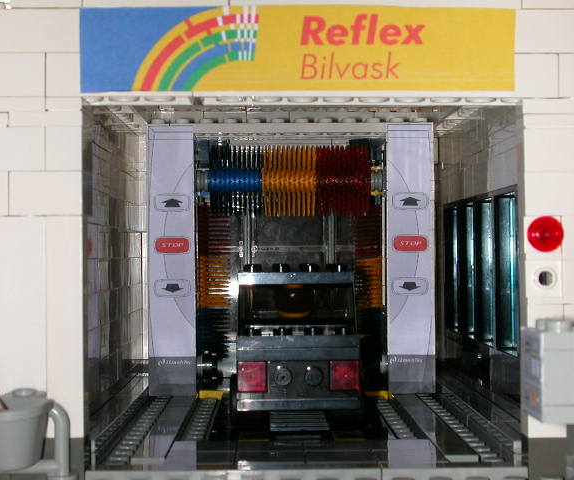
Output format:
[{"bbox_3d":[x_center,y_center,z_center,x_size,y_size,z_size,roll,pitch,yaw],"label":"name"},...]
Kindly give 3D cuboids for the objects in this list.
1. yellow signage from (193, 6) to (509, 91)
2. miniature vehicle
[{"bbox_3d":[0.015,-0.041,0.257,0.070,0.018,0.002,0,-1,-1],"label":"yellow signage"},{"bbox_3d":[0.003,0.029,0.343,0.034,0.042,0.080,0,-1,-1],"label":"miniature vehicle"}]

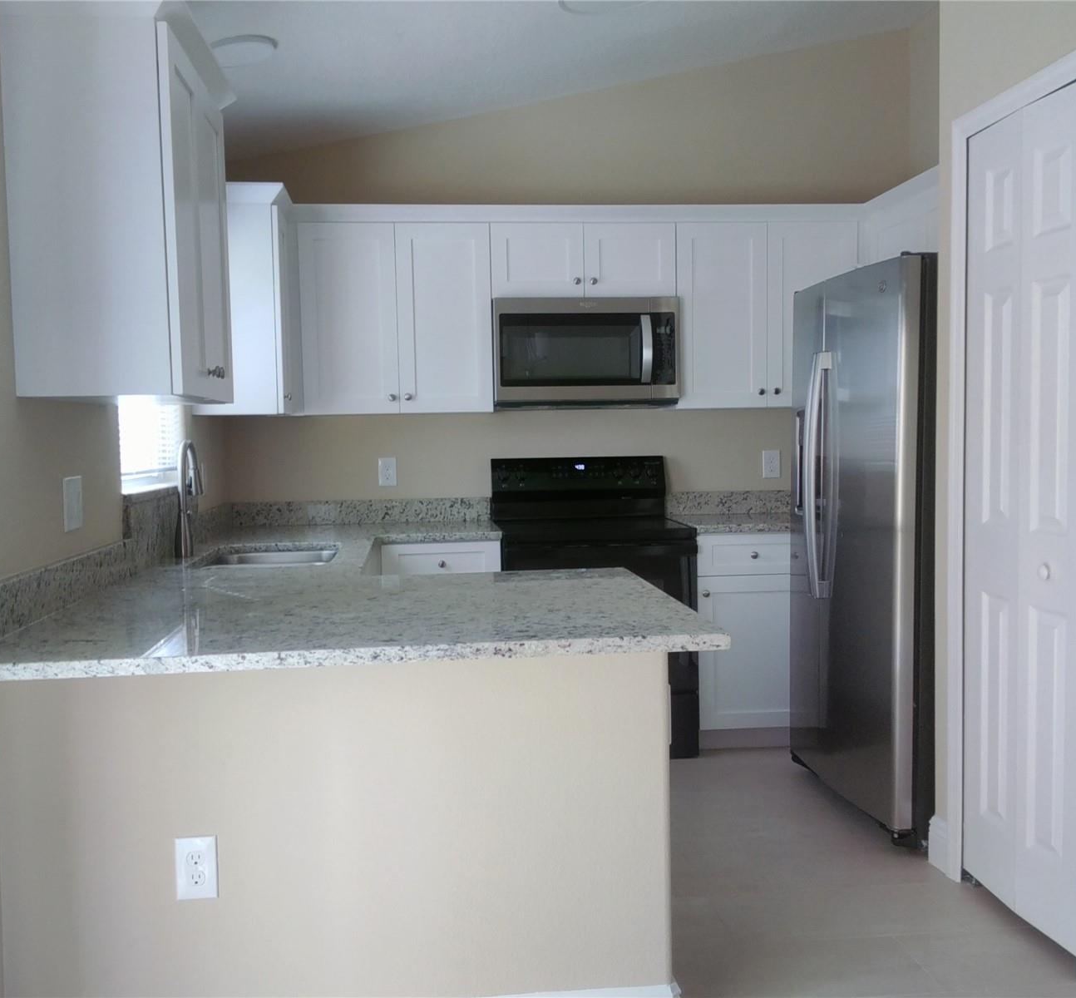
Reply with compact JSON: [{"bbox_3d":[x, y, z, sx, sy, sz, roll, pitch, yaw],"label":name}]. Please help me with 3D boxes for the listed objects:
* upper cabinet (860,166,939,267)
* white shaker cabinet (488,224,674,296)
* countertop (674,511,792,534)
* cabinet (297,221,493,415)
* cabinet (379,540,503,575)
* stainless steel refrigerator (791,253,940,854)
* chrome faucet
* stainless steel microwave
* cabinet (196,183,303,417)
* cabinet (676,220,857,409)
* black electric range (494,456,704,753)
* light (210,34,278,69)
[{"bbox_3d":[1.561,-1.009,4.088,0.360,0.360,0.900,-2,4,-6],"label":"upper cabinet"},{"bbox_3d":[0.169,-0.974,4.503,0.761,0.314,0.330,-1,3,-7],"label":"white shaker cabinet"},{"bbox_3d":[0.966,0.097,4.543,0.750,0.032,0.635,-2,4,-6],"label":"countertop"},{"bbox_3d":[-0.583,-0.735,4.482,0.763,0.763,0.326,-2,4,-6],"label":"cabinet"},{"bbox_3d":[-0.393,0.579,4.373,0.455,0.871,0.630,-1,3,-7],"label":"cabinet"},{"bbox_3d":[1.368,0.135,3.693,0.835,1.777,0.910,-1,3,-7],"label":"stainless steel refrigerator"},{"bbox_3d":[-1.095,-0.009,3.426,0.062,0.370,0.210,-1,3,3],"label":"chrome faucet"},{"bbox_3d":[0.181,-0.600,4.488,0.754,0.428,0.395,-1,3,-7],"label":"stainless steel microwave"},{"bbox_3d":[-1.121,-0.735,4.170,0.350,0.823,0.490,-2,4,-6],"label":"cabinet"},{"bbox_3d":[0.940,-0.775,4.652,0.778,0.763,0.326,-2,4,-6],"label":"cabinet"},{"bbox_3d":[0.215,0.421,4.395,0.755,1.163,0.680,-1,3,-7],"label":"black electric range"},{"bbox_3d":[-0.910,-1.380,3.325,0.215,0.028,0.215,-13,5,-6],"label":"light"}]

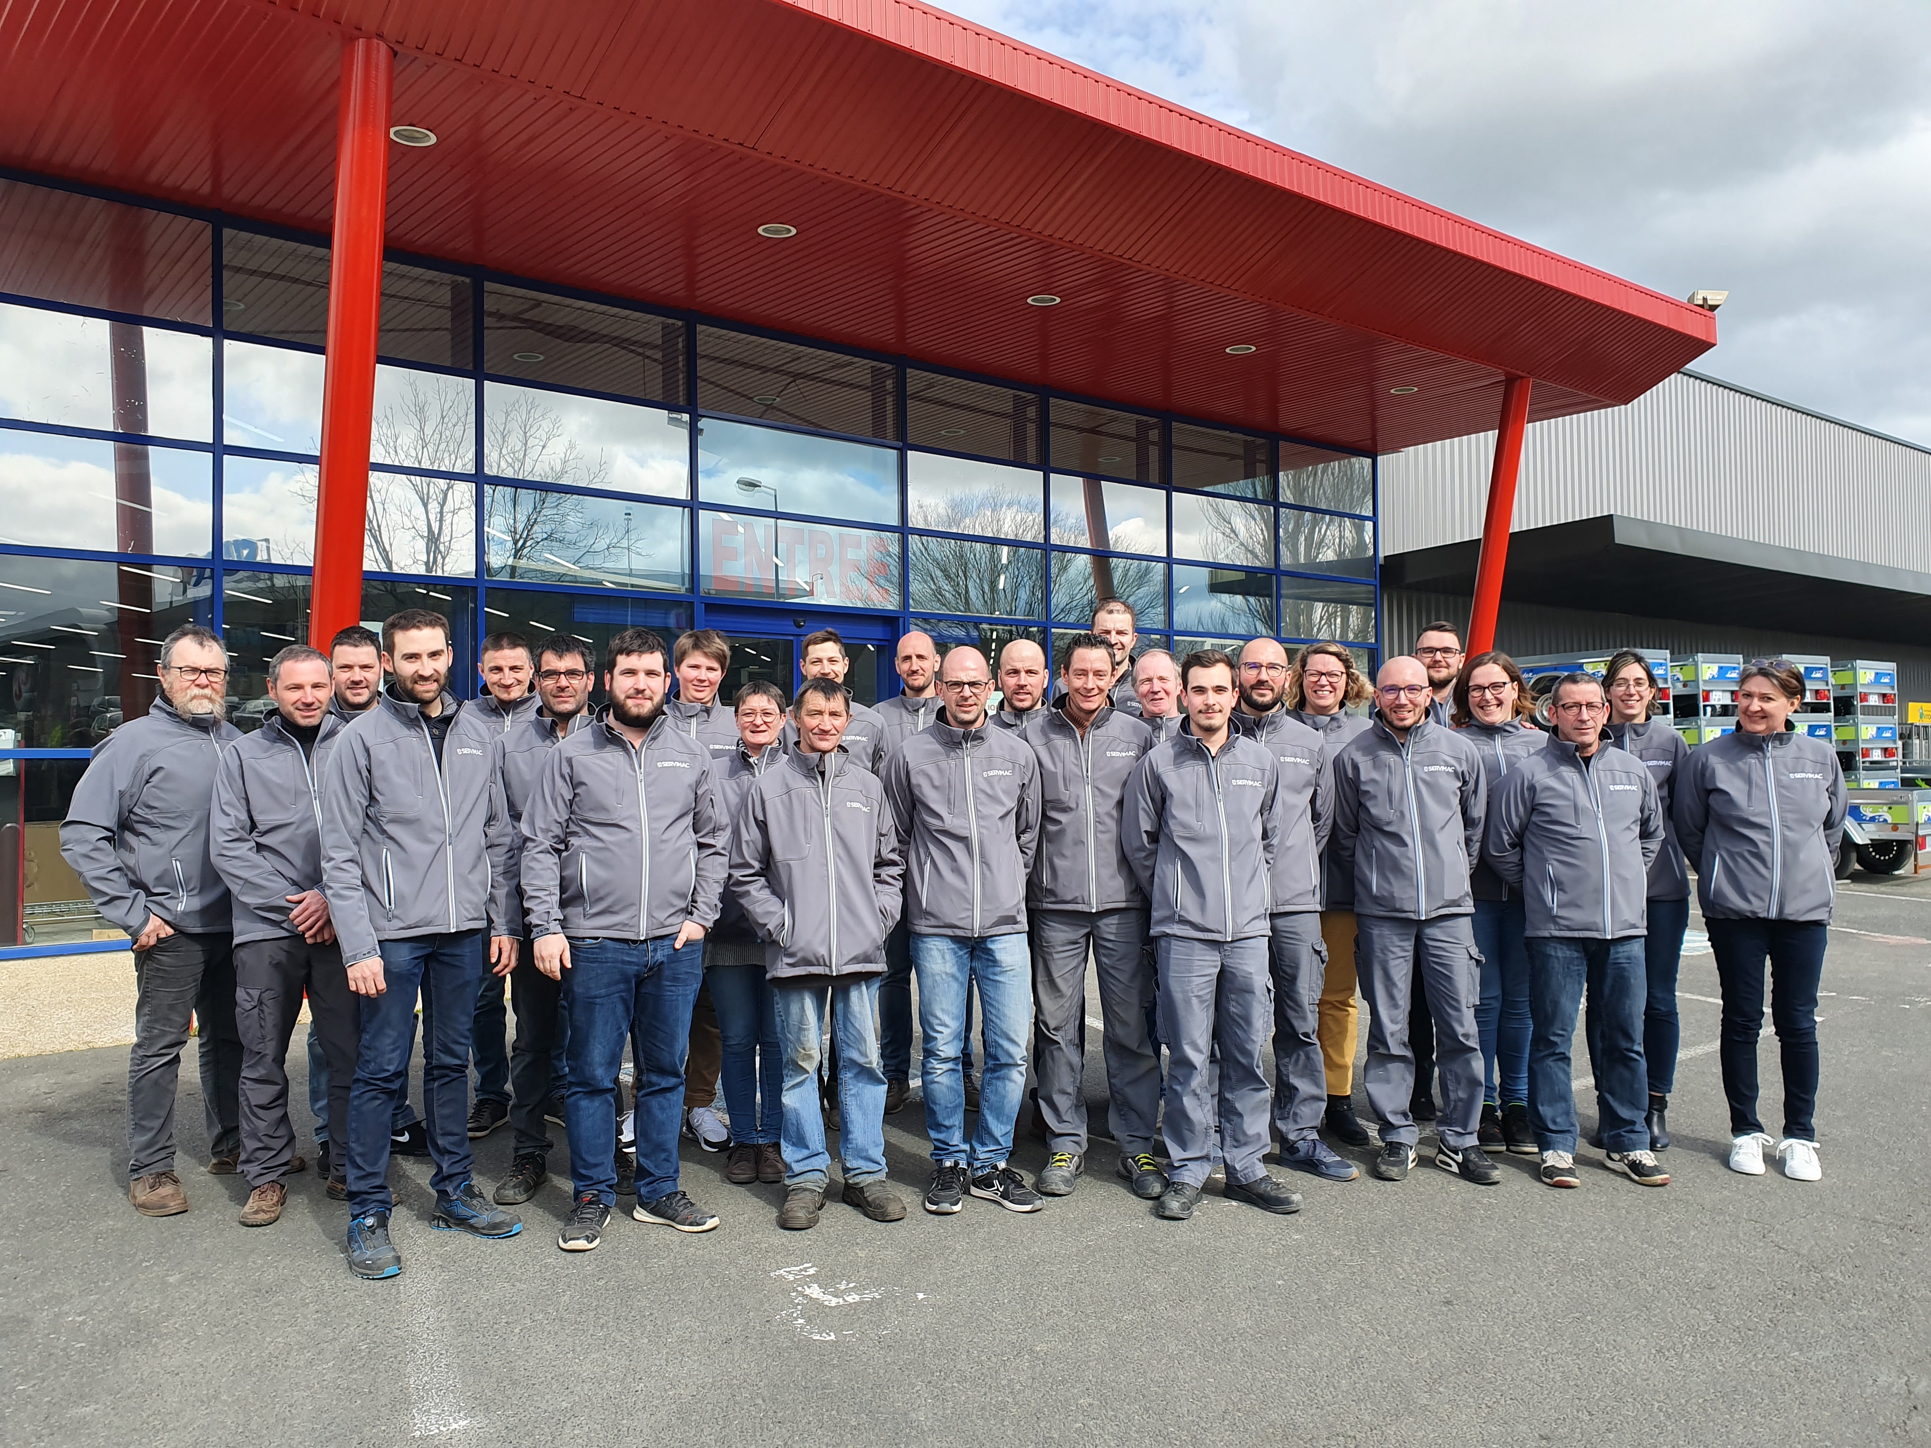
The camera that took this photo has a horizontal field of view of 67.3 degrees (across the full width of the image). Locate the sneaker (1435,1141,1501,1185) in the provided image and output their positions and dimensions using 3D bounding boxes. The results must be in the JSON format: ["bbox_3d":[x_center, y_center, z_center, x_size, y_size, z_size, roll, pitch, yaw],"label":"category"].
[{"bbox_3d":[1.658,1.436,4.821,0.105,0.110,0.275,0,-2,-15],"label":"sneaker"}]

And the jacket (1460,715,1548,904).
[{"bbox_3d":[1.887,0.297,5.060,0.500,0.650,0.300,-1,-1,15],"label":"jacket"}]

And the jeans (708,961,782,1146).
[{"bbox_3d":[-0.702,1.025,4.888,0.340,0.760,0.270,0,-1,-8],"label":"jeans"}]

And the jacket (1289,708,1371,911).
[{"bbox_3d":[1.280,0.304,5.180,0.500,0.710,0.300,-1,-1,12],"label":"jacket"}]

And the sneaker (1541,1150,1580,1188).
[{"bbox_3d":[1.943,1.414,4.746,0.110,0.120,0.295,-1,-1,18],"label":"sneaker"}]

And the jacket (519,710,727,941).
[{"bbox_3d":[-1.008,0.295,4.270,0.570,0.660,0.350,0,-2,-20],"label":"jacket"}]

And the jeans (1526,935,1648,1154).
[{"bbox_3d":[2.084,1.021,4.870,0.400,0.830,0.310,-1,-1,5],"label":"jeans"}]

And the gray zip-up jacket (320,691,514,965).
[{"bbox_3d":[-1.569,0.296,4.150,0.480,0.750,0.290,1,-2,-38],"label":"gray zip-up jacket"}]

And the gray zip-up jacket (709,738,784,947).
[{"bbox_3d":[-0.730,0.413,5.020,0.500,0.720,0.290,0,-2,-8],"label":"gray zip-up jacket"}]

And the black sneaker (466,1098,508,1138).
[{"bbox_3d":[-1.799,1.496,5.567,0.108,0.110,0.295,-1,-2,13],"label":"black sneaker"}]

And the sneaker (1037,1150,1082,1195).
[{"bbox_3d":[0.326,1.475,4.822,0.112,0.110,0.298,-1,-2,21],"label":"sneaker"}]

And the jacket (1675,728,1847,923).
[{"bbox_3d":[2.714,0.339,4.961,0.520,0.680,0.310,-1,-2,19],"label":"jacket"}]

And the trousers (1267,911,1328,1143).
[{"bbox_3d":[1.006,0.953,4.829,0.410,0.860,0.300,-1,-1,7],"label":"trousers"}]

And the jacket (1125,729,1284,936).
[{"bbox_3d":[0.724,0.321,4.477,0.480,0.680,0.340,0,-1,-9],"label":"jacket"}]

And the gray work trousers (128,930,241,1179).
[{"bbox_3d":[-2.553,1.007,4.772,0.290,0.970,0.390,-2,-2,38],"label":"gray work trousers"}]

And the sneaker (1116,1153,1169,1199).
[{"bbox_3d":[0.570,1.433,4.701,0.105,0.115,0.285,0,-2,-6],"label":"sneaker"}]

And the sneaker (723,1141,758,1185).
[{"bbox_3d":[-0.757,1.459,4.900,0.105,0.110,0.270,-1,-1,-8],"label":"sneaker"}]

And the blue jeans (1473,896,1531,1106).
[{"bbox_3d":[1.874,0.941,5.040,0.350,0.780,0.270,-1,-1,15],"label":"blue jeans"}]

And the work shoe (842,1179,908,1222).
[{"bbox_3d":[-0.288,1.473,4.592,0.112,0.115,0.298,1,-2,-38],"label":"work shoe"}]

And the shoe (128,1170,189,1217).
[{"bbox_3d":[-2.536,1.466,4.585,0.298,0.115,0.112,-2,-2,42],"label":"shoe"}]

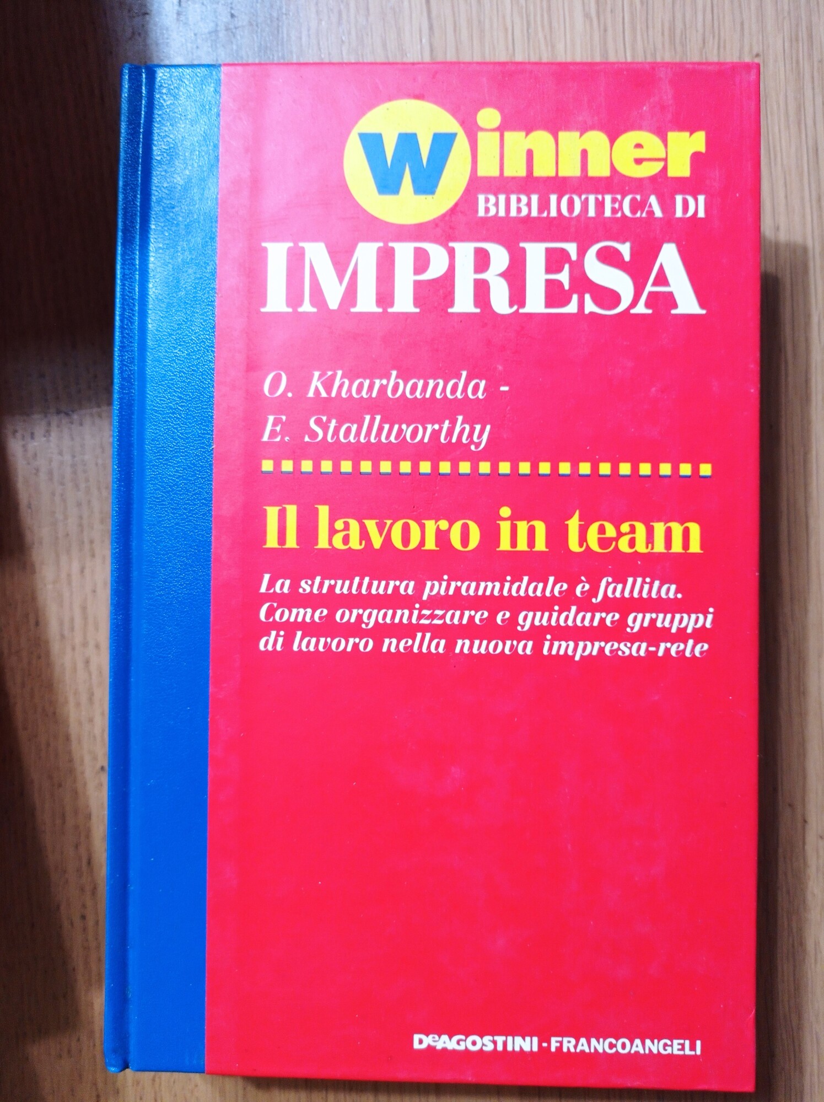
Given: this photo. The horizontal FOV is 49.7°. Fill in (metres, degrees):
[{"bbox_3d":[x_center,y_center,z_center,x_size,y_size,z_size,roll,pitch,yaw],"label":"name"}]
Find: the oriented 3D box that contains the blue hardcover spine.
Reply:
[{"bbox_3d":[-0.054,0.003,0.205,0.022,0.021,0.220,1,89,2],"label":"blue hardcover spine"}]

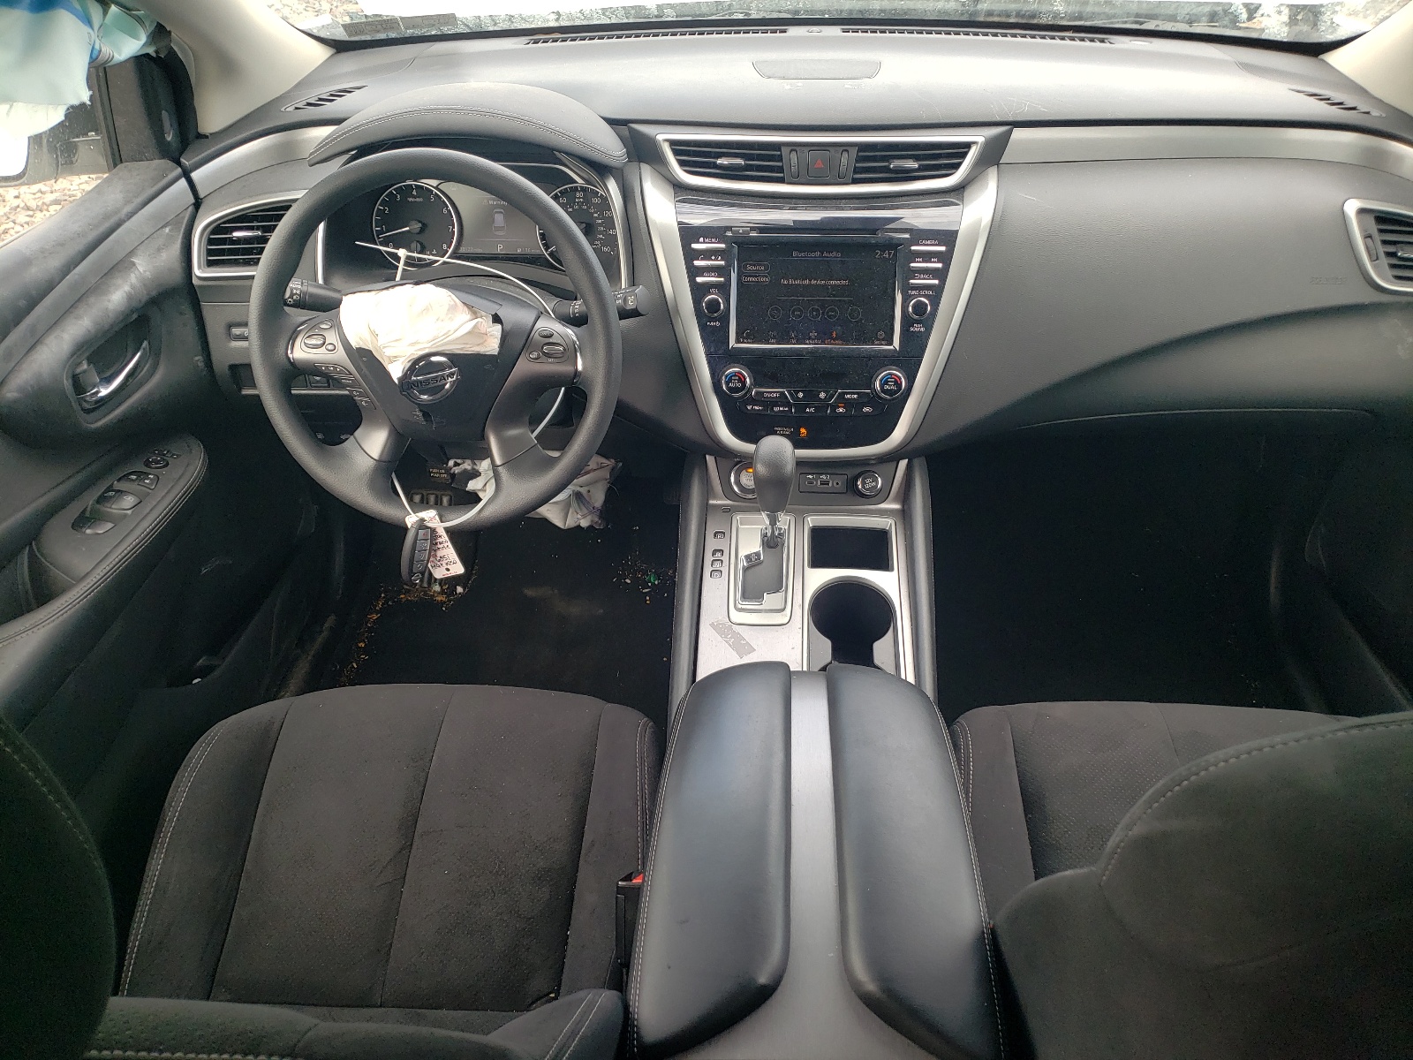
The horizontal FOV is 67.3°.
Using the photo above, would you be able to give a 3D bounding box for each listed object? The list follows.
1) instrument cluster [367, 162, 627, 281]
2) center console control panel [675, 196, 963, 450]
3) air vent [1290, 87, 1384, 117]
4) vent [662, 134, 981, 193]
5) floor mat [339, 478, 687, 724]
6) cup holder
[{"bbox_3d":[-0.254,-0.365,1.269,0.312,0.136,0.081,2,14,3],"label":"instrument cluster"},{"bbox_3d":[0.122,-0.227,1.185,0.310,0.274,0.051,2,11,3],"label":"center console control panel"},{"bbox_3d":[0.726,-0.487,1.227,0.030,0.020,0.125,-17,40,-20],"label":"air vent"},{"bbox_3d":[0.126,-0.401,1.161,0.340,0.063,0.051,2,18,3],"label":"vent"},{"bbox_3d":[-0.278,0.112,1.645,0.507,0.051,0.690,2,38,3],"label":"floor mat"},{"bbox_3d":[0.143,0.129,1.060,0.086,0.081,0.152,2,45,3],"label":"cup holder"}]

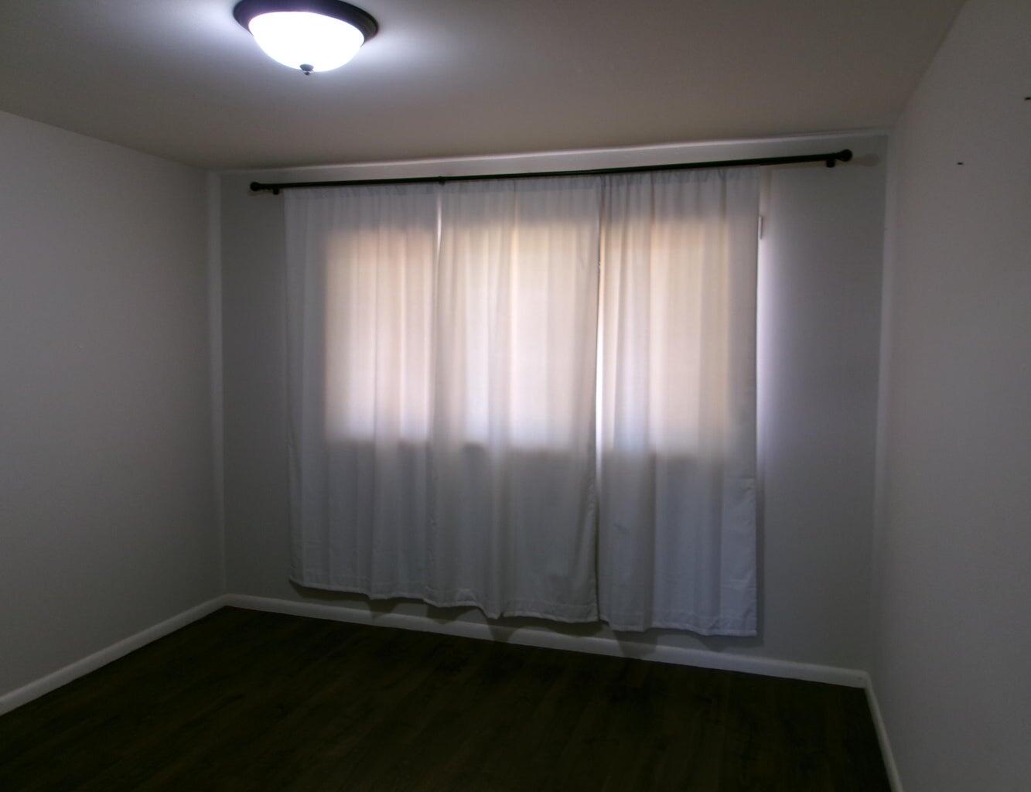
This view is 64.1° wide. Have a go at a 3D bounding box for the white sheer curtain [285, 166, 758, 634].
[{"bbox_3d":[-0.065,0.013,3.993,2.385,2.095,0.115,2,5,18],"label":"white sheer curtain"}]

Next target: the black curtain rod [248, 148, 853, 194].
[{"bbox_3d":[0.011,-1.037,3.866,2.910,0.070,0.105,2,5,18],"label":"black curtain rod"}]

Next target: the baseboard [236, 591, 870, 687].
[{"bbox_3d":[-0.056,1.218,4.181,3.395,0.082,0.018,2,5,18],"label":"baseboard"}]

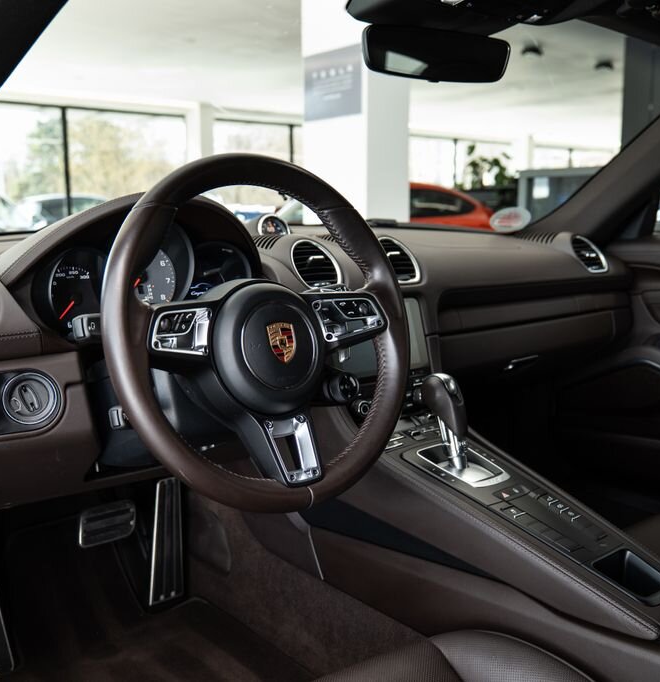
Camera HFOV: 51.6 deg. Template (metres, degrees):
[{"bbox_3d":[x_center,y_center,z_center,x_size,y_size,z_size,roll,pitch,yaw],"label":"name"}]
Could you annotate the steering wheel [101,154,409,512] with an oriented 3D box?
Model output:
[{"bbox_3d":[-0.063,-0.009,0.698,0.362,0.362,0.090,-6,-6,-40],"label":"steering wheel"}]

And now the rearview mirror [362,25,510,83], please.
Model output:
[{"bbox_3d":[0.149,-0.410,0.981,0.230,0.067,0.035,-2,13,-20],"label":"rearview mirror"}]

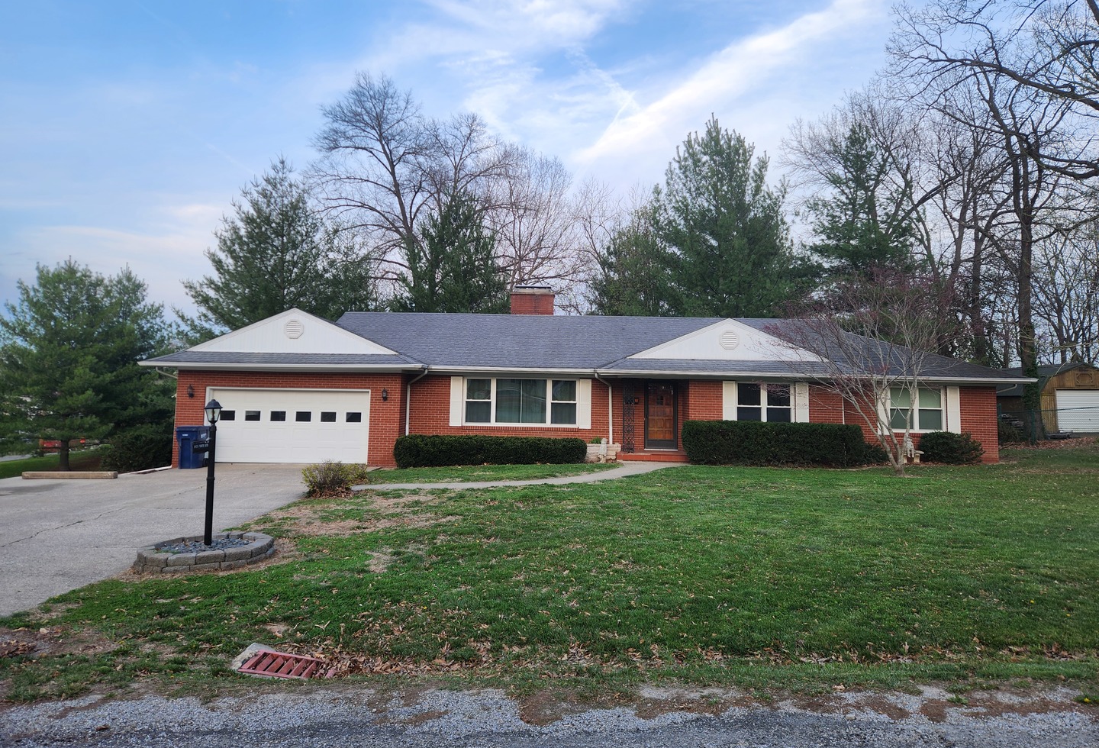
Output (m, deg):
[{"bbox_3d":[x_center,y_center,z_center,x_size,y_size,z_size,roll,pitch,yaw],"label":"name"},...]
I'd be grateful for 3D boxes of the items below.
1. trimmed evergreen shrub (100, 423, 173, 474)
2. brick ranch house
[{"bbox_3d":[-12.342,2.208,21.710,2.200,1.400,2.000,1,-5,2],"label":"trimmed evergreen shrub"},{"bbox_3d":[1.285,0.142,25.472,25.300,6.400,10.800,1,-5,2],"label":"brick ranch house"}]

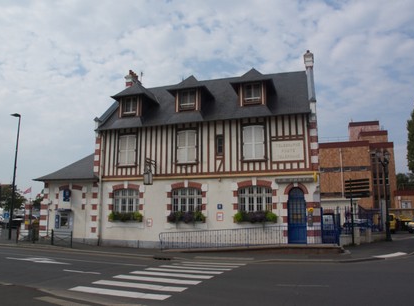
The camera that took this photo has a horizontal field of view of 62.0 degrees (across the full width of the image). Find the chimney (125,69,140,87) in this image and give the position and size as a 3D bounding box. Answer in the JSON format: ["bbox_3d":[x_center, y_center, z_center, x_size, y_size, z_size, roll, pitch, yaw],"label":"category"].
[{"bbox_3d":[-5.639,-5.421,26.299,0.580,1.400,1.050,-3,-9,17],"label":"chimney"}]

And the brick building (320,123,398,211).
[{"bbox_3d":[18.834,2.711,45.159,9.000,12.700,9.000,-3,-9,17],"label":"brick building"}]

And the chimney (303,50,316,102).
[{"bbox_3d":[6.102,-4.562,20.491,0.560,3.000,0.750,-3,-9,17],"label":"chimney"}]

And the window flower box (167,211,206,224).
[{"bbox_3d":[-1.117,3.589,19.254,2.220,0.670,0.420,-3,-9,17],"label":"window flower box"}]

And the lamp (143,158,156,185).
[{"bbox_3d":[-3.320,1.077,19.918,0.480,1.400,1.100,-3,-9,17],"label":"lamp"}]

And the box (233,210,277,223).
[{"bbox_3d":[2.550,3.347,18.127,2.280,0.620,0.420,-3,-9,17],"label":"box"}]

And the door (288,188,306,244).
[{"bbox_3d":[4.672,3.263,17.784,0.950,2.850,0.150,-3,-9,17],"label":"door"}]

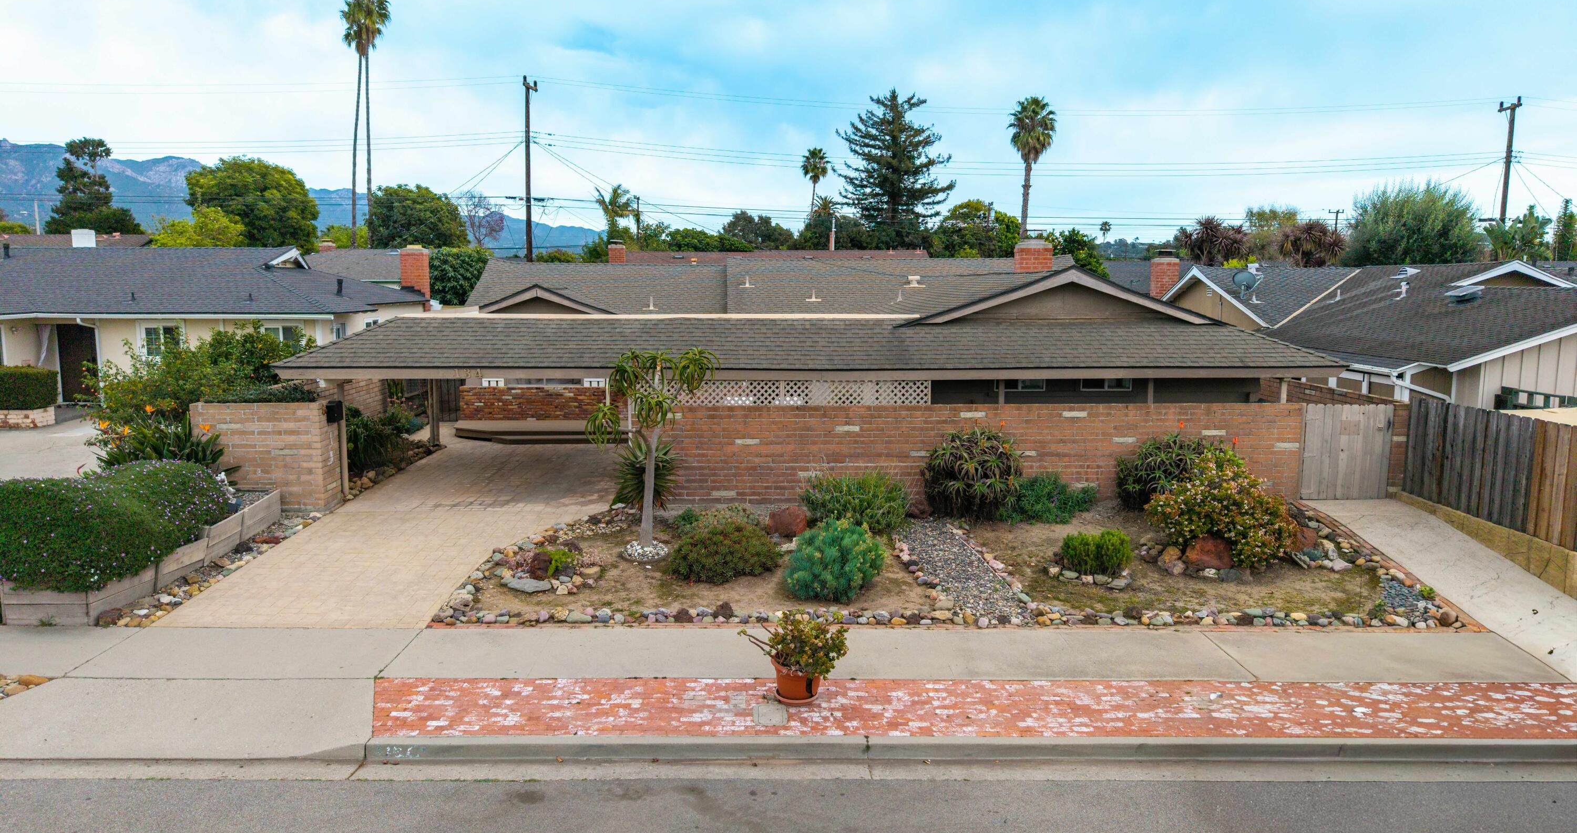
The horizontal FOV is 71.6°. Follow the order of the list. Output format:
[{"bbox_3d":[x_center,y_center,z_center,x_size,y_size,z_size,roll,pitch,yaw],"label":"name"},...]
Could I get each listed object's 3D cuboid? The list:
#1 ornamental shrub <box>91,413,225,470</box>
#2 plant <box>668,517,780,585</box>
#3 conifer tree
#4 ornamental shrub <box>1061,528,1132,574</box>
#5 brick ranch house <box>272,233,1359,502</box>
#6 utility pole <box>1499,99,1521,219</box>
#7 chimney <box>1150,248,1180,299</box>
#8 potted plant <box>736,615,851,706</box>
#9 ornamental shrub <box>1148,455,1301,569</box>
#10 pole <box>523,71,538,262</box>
[{"bbox_3d":[-10.097,0.573,17.520,1.950,1.250,1.400,0,7,0],"label":"ornamental shrub"},{"bbox_3d":[-0.870,1.747,14.849,1.470,0.710,1.280,0,7,0],"label":"plant"},{"bbox_3d":[7.544,-15.548,78.552,8.372,15.215,8.600,0,9,0],"label":"conifer tree"},{"bbox_3d":[4.219,1.802,15.007,0.950,0.540,0.680,0,7,0],"label":"ornamental shrub"},{"bbox_3d":[0.300,-1.701,25.594,17.800,4.520,15.300,0,7,0],"label":"brick ranch house"},{"bbox_3d":[28.771,-7.737,44.340,0.933,10.123,1.800,0,9,0],"label":"utility pole"},{"bbox_3d":[11.952,-4.409,34.721,0.820,1.800,0.700,0,7,0],"label":"chimney"},{"bbox_3d":[0.055,2.342,10.831,1.098,0.849,0.800,0,9,0],"label":"potted plant"},{"bbox_3d":[6.096,1.247,15.391,2.046,1.356,1.698,0,9,0],"label":"ornamental shrub"},{"bbox_3d":[-9.801,-7.684,42.325,0.561,10.627,1.800,0,9,0],"label":"pole"}]

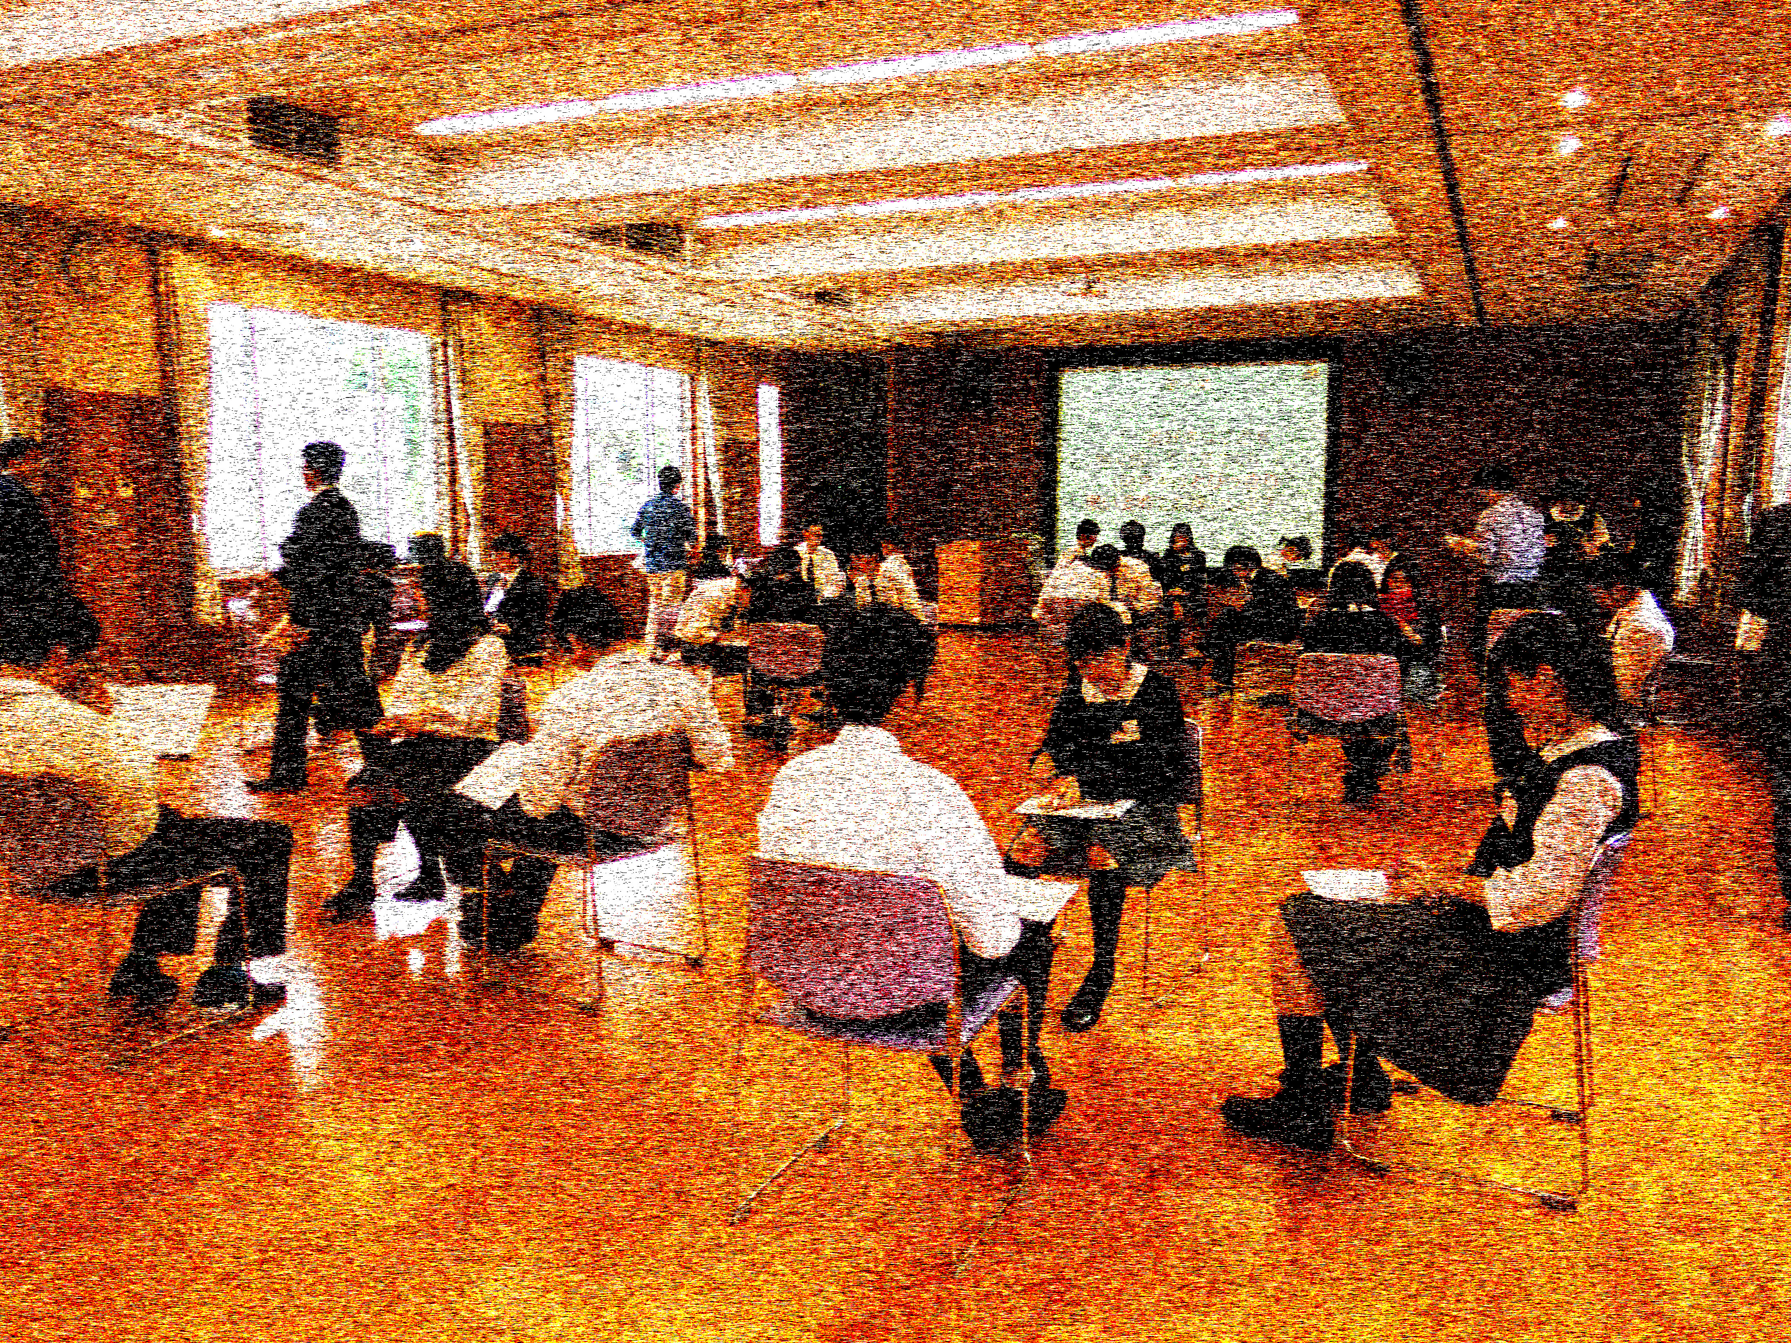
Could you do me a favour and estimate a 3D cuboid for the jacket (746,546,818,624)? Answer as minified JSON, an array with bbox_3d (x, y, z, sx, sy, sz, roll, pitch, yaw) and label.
[{"bbox_3d":[-0.649,-0.369,7.850,0.460,0.600,0.320,2,7,11],"label":"jacket"}]

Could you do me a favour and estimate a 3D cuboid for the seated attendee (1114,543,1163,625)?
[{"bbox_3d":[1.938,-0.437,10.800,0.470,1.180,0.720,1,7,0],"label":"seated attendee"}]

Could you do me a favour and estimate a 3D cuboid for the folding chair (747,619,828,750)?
[{"bbox_3d":[-0.641,0.080,7.779,0.480,0.780,0.530,0,8,-5],"label":"folding chair"}]

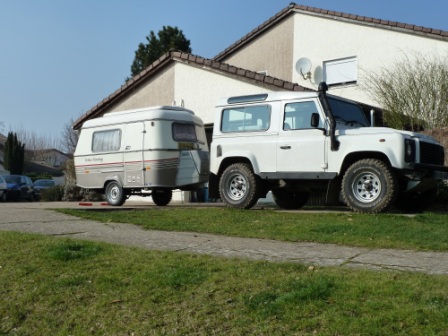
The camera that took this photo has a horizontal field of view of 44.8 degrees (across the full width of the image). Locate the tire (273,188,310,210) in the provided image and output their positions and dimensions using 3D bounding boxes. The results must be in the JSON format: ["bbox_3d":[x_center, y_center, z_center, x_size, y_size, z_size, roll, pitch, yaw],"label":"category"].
[{"bbox_3d":[1.295,0.413,10.500,0.800,0.790,0.260,-1,-4,40],"label":"tire"}]

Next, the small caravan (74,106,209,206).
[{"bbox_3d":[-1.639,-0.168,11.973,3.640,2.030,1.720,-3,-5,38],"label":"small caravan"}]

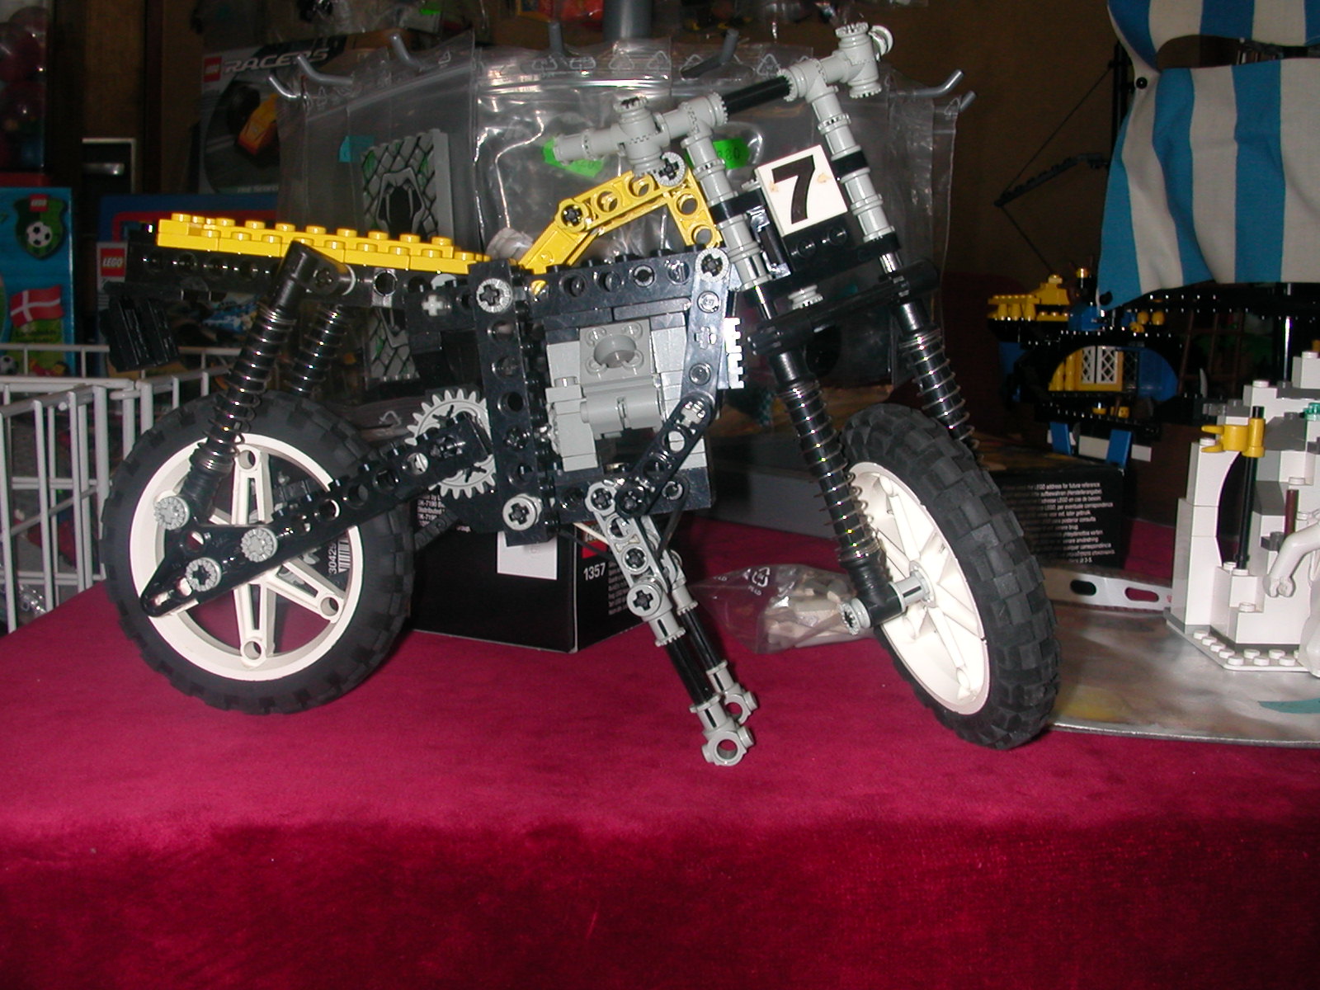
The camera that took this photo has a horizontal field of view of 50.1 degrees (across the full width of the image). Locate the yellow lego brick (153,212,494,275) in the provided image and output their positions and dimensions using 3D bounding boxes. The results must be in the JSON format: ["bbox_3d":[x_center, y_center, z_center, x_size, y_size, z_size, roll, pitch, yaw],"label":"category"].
[{"bbox_3d":[-0.081,-0.062,0.350,0.080,0.008,0.024,6,8,7],"label":"yellow lego brick"}]

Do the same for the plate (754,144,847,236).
[{"bbox_3d":[0.032,-0.068,0.316,0.016,0.016,0.003,-23,2,-14],"label":"plate"}]

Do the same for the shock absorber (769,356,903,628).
[{"bbox_3d":[0.039,-0.003,0.320,0.011,0.067,0.011,-22,3,-14],"label":"shock absorber"}]

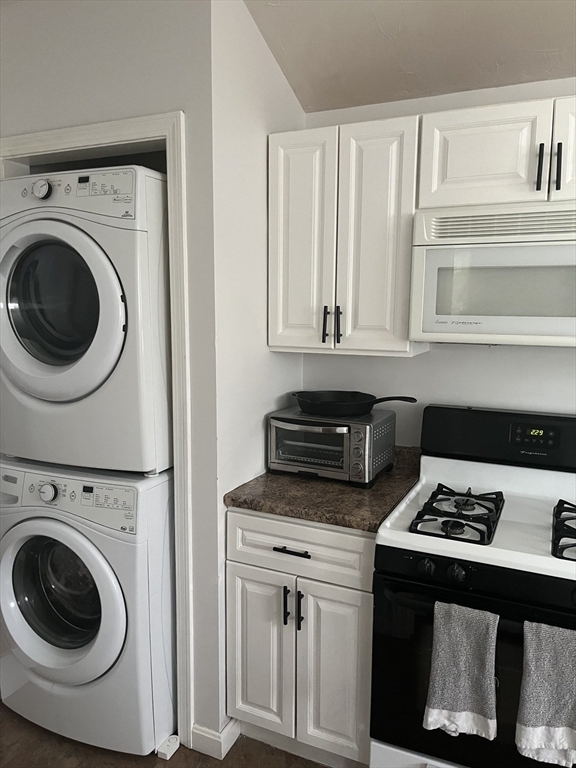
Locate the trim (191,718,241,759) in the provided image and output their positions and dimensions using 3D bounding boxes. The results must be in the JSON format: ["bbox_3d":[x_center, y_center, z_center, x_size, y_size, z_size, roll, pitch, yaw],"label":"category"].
[{"bbox_3d":[-0.253,1.235,2.057,0.120,0.090,0.130,4,9,25],"label":"trim"}]

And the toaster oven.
[{"bbox_3d":[0.171,0.225,2.212,0.403,0.226,0.318,4,9,25],"label":"toaster oven"}]

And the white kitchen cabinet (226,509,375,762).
[{"bbox_3d":[0.163,0.816,2.162,0.522,0.856,0.607,4,9,25],"label":"white kitchen cabinet"}]

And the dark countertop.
[{"bbox_3d":[0.162,0.330,2.082,0.525,0.129,0.632,4,9,25],"label":"dark countertop"}]

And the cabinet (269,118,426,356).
[{"bbox_3d":[0.234,-0.501,2.106,0.530,0.769,0.328,4,9,25],"label":"cabinet"}]

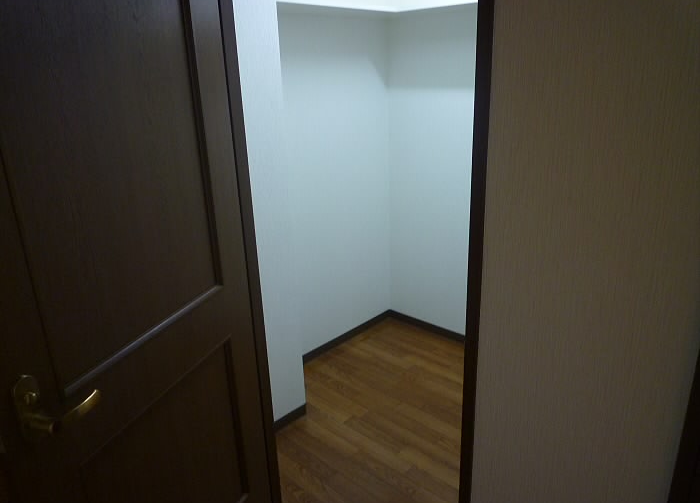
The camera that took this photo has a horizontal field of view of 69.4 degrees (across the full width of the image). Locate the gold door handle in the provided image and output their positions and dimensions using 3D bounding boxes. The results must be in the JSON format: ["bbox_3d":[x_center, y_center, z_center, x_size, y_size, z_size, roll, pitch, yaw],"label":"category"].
[{"bbox_3d":[-0.516,0.269,0.914,0.065,0.138,0.135,4,19,18],"label":"gold door handle"}]

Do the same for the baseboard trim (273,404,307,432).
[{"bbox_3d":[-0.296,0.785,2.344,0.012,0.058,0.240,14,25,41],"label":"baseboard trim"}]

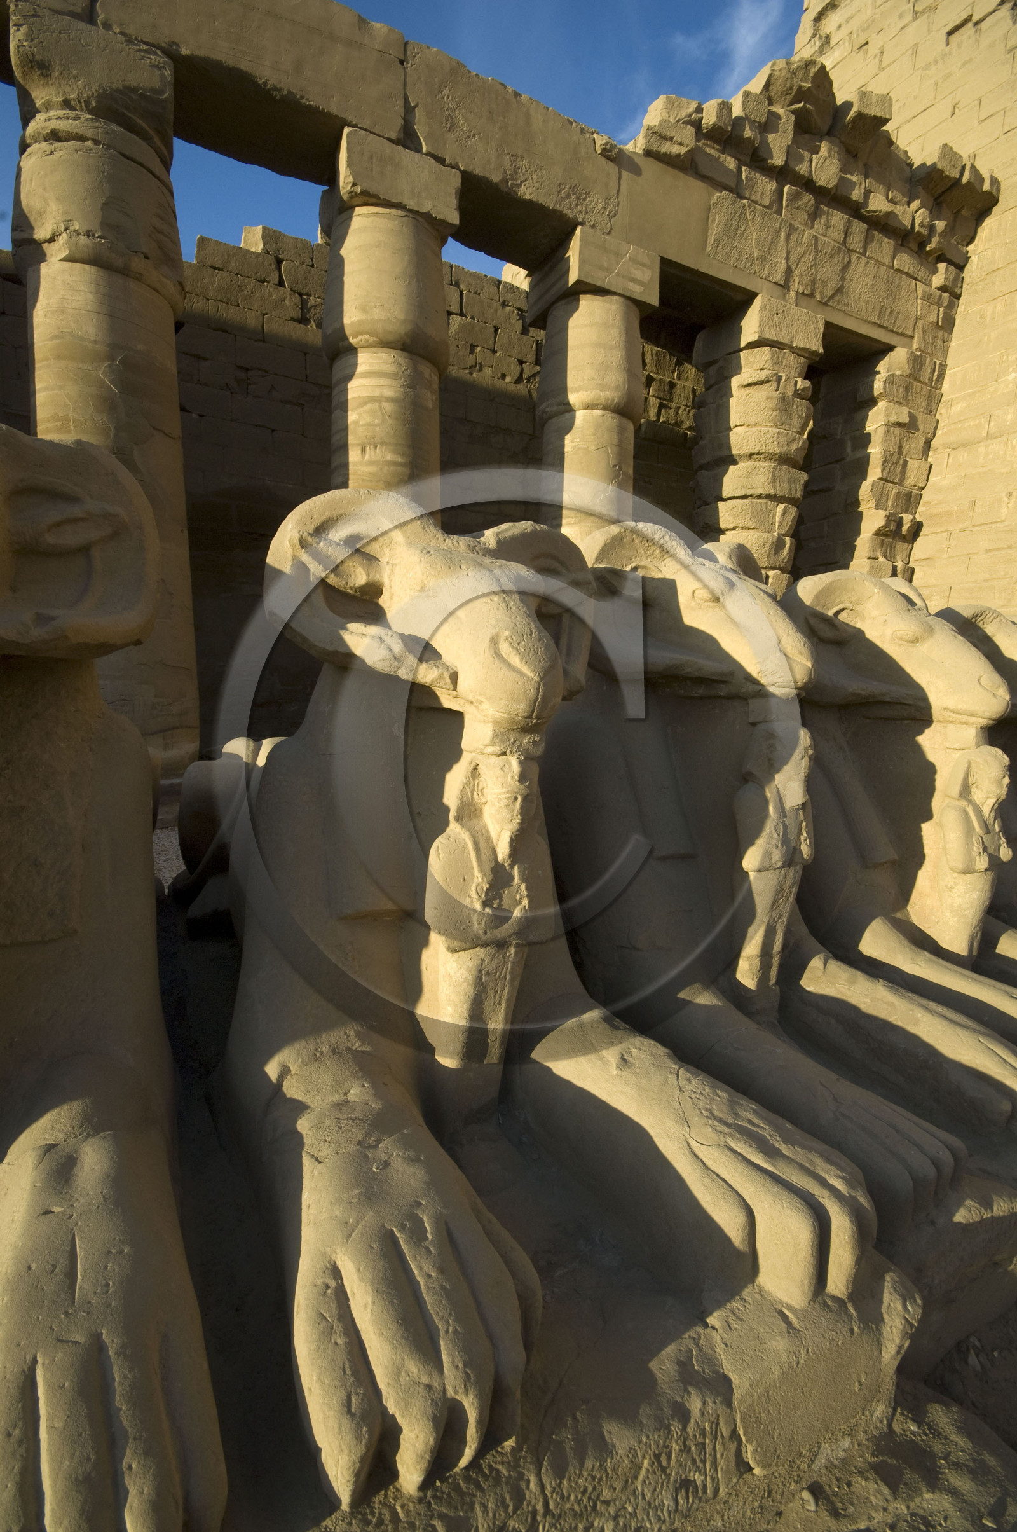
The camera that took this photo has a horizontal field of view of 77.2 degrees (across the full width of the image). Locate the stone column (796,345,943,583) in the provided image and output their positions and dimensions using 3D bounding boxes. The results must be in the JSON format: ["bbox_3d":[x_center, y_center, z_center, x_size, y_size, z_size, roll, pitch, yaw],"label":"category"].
[{"bbox_3d":[9.211,-4.911,17.025,2.500,10.250,2.230,-2,6,-26],"label":"stone column"}]

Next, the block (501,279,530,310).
[{"bbox_3d":[0.111,-12.220,16.854,0.940,0.510,0.650,-2,6,-26],"label":"block"}]

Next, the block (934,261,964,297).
[{"bbox_3d":[9.535,-10.573,14.077,0.630,0.485,0.563,-2,9,-26],"label":"block"}]

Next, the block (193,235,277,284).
[{"bbox_3d":[-5.968,-10.925,14.027,1.610,0.560,0.650,-2,6,-26],"label":"block"}]

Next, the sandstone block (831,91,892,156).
[{"bbox_3d":[7.380,-13.634,13.510,1.080,0.490,0.840,-2,6,-26],"label":"sandstone block"}]

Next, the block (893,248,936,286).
[{"bbox_3d":[8.544,-10.654,13.864,1.329,0.466,0.630,-2,9,-26],"label":"block"}]

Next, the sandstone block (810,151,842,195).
[{"bbox_3d":[5.668,-10.992,12.023,0.679,0.466,0.698,-2,9,-26],"label":"sandstone block"}]

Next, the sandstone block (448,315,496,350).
[{"bbox_3d":[-0.932,-9.722,14.565,0.970,0.466,0.630,-2,9,-26],"label":"sandstone block"}]

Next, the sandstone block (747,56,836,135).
[{"bbox_3d":[4.968,-12.008,11.668,1.407,0.921,0.922,-2,9,-26],"label":"sandstone block"}]

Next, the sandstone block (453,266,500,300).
[{"bbox_3d":[-0.945,-12.186,16.342,1.290,0.490,0.650,-2,6,-26],"label":"sandstone block"}]

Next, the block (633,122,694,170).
[{"bbox_3d":[2.852,-11.457,12.030,1.120,0.500,0.720,-2,6,-26],"label":"block"}]

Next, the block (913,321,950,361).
[{"bbox_3d":[10.396,-10.554,16.097,1.422,0.538,0.672,-3,11,-26],"label":"block"}]

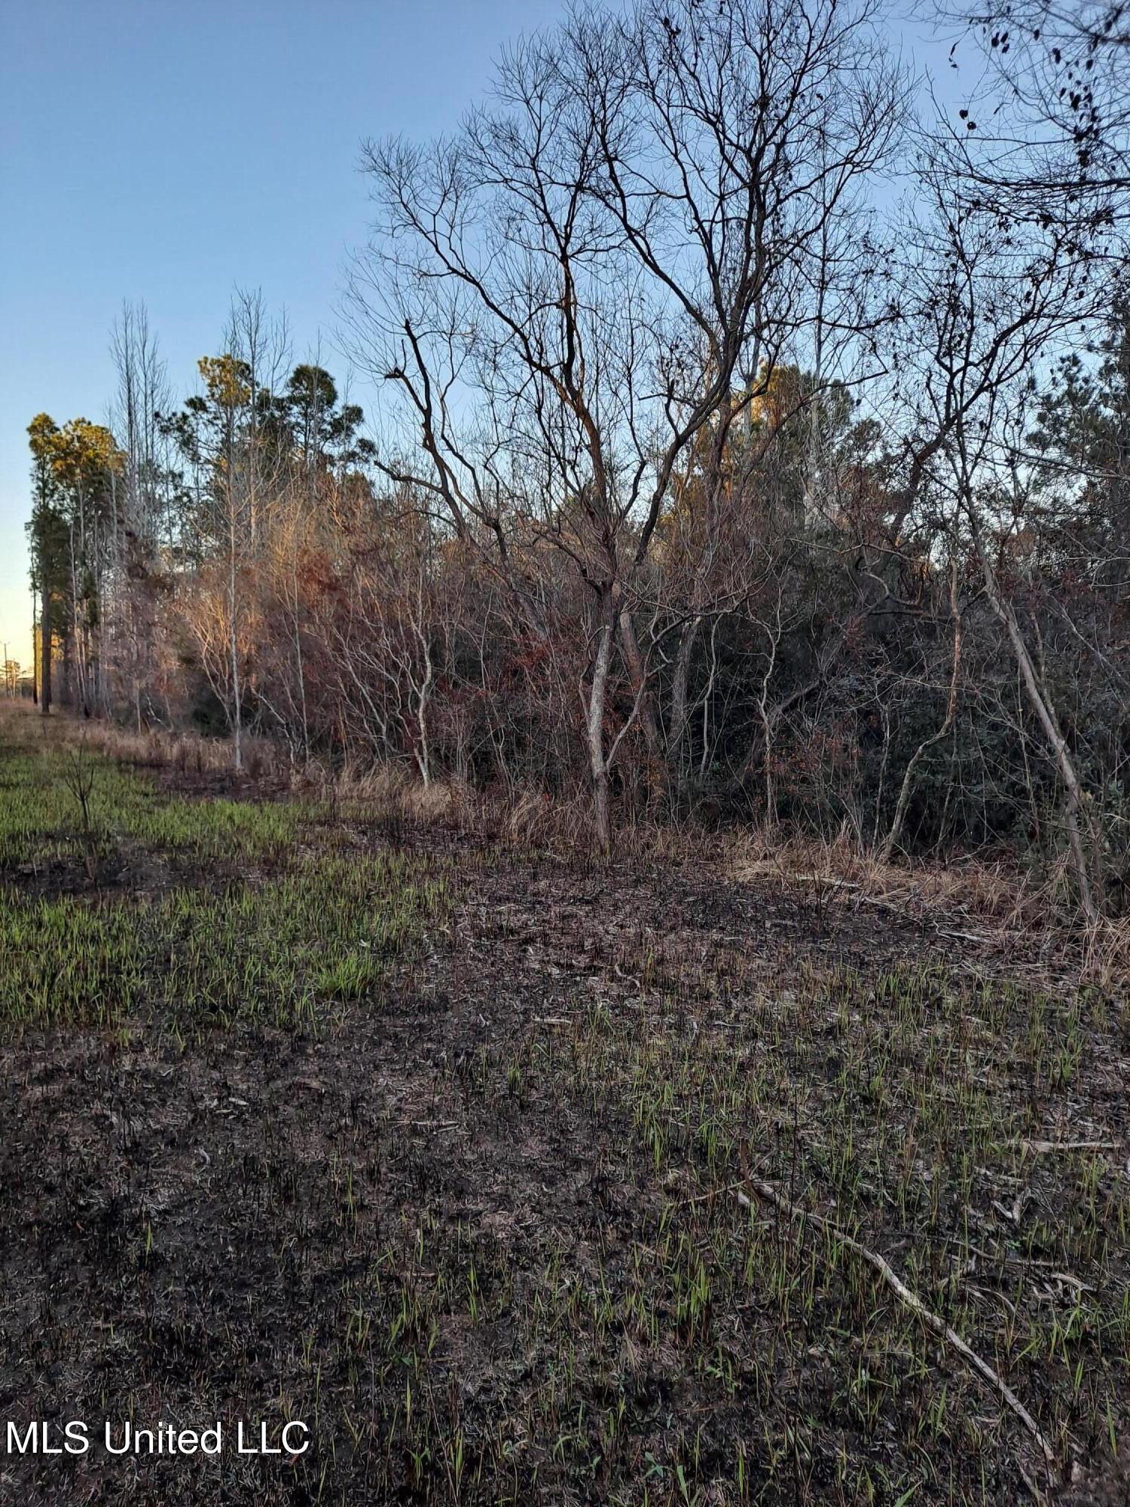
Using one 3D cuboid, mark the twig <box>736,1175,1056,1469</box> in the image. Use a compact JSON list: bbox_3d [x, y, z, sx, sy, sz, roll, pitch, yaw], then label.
[{"bbox_3d":[0.783,1.313,2.643,0.175,0.065,1.230,-1,4,-20],"label":"twig"}]

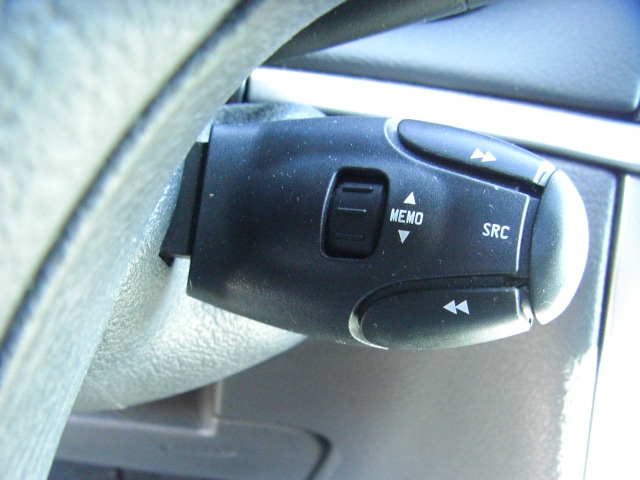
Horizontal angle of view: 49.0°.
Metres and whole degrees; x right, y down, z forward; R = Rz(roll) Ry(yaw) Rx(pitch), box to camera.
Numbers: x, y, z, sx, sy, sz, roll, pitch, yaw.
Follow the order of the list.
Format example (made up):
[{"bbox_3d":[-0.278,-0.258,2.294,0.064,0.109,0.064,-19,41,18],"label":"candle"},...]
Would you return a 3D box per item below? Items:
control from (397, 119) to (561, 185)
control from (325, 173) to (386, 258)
[{"bbox_3d":[0.033,-0.019,0.149,0.033,0.007,0.007,18,-15,0],"label":"control"},{"bbox_3d":[0.007,-0.005,0.148,0.012,0.017,0.006,6,-3,0],"label":"control"}]

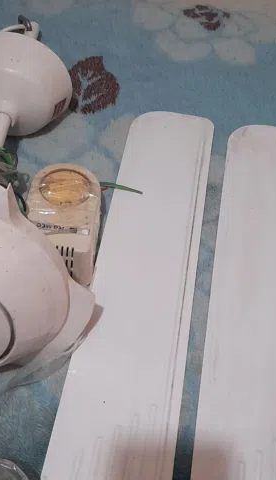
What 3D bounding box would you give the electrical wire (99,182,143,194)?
[{"bbox_3d":[-0.023,-0.072,0.641,0.064,0.007,0.009,12,57,8],"label":"electrical wire"}]

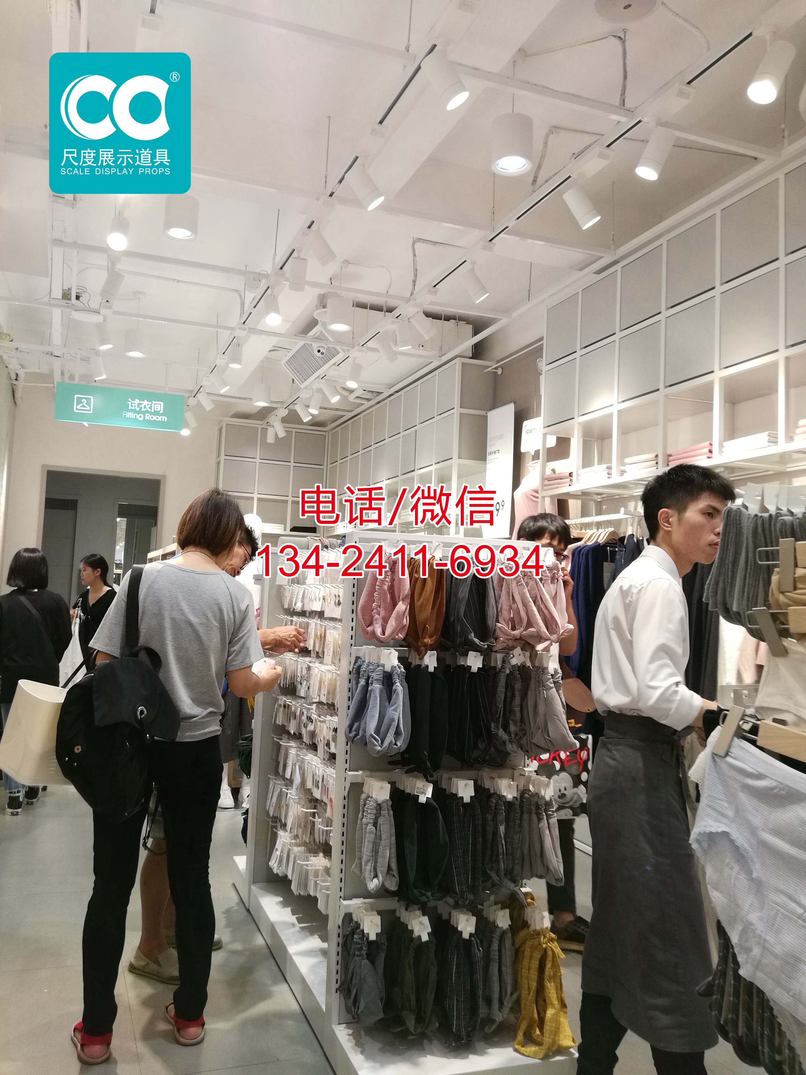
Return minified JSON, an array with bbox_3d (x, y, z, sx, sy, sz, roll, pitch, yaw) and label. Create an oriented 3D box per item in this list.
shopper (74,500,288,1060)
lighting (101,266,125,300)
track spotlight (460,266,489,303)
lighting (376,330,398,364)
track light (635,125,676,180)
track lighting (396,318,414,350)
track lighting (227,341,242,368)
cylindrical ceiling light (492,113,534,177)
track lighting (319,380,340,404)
[{"bbox_3d":[-0.700,0.686,2.597,0.540,1.670,0.460,3,-4,-8],"label":"shopper"},{"bbox_3d":[-1.448,-1.252,4.025,0.077,0.140,0.077,34,12,27],"label":"lighting"},{"bbox_3d":[0.346,-1.191,3.830,0.077,0.140,0.077,-31,2,-10],"label":"track spotlight"},{"bbox_3d":[-0.092,-1.175,5.087,0.083,0.152,0.083,-39,10,-18],"label":"lighting"},{"bbox_3d":[0.856,-1.296,2.728,0.083,0.152,0.083,24,-2,4],"label":"track light"},{"bbox_3d":[0.007,-1.204,4.812,0.083,0.152,0.083,-1,9,40],"label":"track lighting"},{"bbox_3d":[-1.078,-1.171,5.223,0.077,0.140,0.077,1,-12,7],"label":"track lighting"},{"bbox_3d":[0.383,-1.374,2.829,0.143,0.155,0.143,2,-4,0],"label":"cylindrical ceiling light"},{"bbox_3d":[-0.534,-1.078,5.957,0.077,0.140,0.077,-35,-10,8],"label":"track lighting"}]

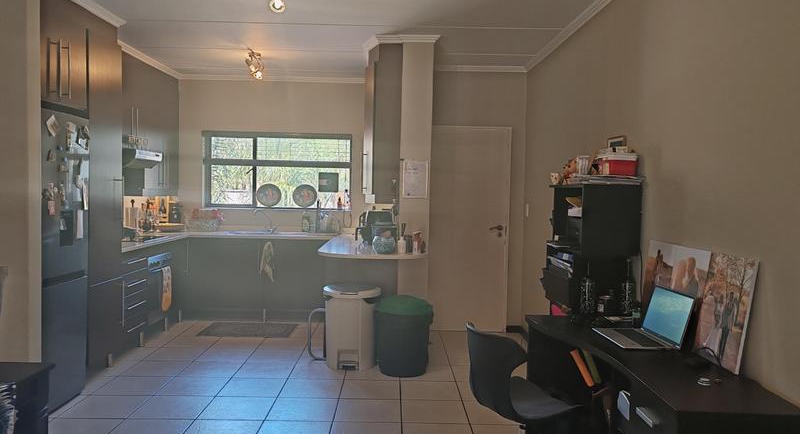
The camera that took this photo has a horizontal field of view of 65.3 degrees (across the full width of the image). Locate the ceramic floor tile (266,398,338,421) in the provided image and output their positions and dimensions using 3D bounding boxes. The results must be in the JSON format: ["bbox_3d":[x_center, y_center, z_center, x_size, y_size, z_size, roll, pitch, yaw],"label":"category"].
[{"bbox_3d":[-0.616,1.244,4.013,0.412,0.010,0.412,1,3,-1],"label":"ceramic floor tile"}]

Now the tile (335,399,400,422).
[{"bbox_3d":[-0.196,1.232,3.956,0.408,0.010,0.408,1,3,0],"label":"tile"}]

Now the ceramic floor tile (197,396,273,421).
[{"bbox_3d":[-1.034,1.236,4.009,0.412,0.010,0.412,1,3,-1],"label":"ceramic floor tile"}]

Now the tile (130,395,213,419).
[{"bbox_3d":[-1.444,1.214,3.965,0.410,0.010,0.410,1,3,-1],"label":"tile"}]

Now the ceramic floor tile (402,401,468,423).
[{"bbox_3d":[0.216,1.242,3.981,0.410,0.010,0.410,1,3,-1],"label":"ceramic floor tile"}]

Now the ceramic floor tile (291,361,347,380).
[{"bbox_3d":[-0.621,1.189,4.802,0.410,0.010,0.410,1,3,-1],"label":"ceramic floor tile"}]

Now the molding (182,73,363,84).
[{"bbox_3d":[-1.395,-1.527,6.915,2.111,0.055,0.055,1,3,-1],"label":"molding"}]

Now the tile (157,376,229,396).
[{"bbox_3d":[-1.406,1.165,4.267,0.400,0.010,0.400,1,3,-1],"label":"tile"}]

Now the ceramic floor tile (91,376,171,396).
[{"bbox_3d":[-1.903,1.215,4.482,0.417,0.010,0.417,1,3,0],"label":"ceramic floor tile"}]

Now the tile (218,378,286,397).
[{"bbox_3d":[-1.022,1.196,4.361,0.408,0.010,0.408,1,3,0],"label":"tile"}]

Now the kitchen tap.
[{"bbox_3d":[-1.457,0.038,6.708,0.250,0.270,0.080,-1,3,-30],"label":"kitchen tap"}]

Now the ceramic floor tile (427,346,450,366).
[{"bbox_3d":[0.209,1.200,5.274,0.412,0.010,0.412,1,3,-1],"label":"ceramic floor tile"}]

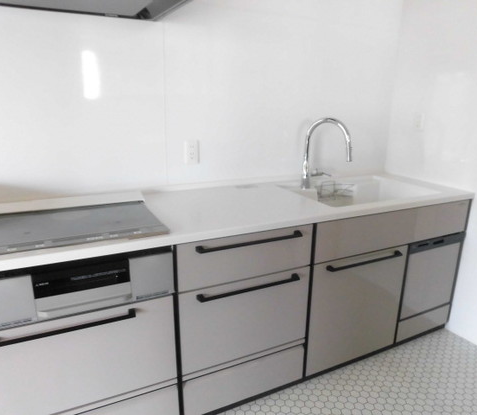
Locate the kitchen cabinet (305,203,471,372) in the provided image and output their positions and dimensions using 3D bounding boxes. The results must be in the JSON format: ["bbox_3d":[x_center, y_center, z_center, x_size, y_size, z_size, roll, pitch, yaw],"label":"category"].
[{"bbox_3d":[0.667,0.325,2.257,1.049,0.802,0.604,-7,18,-25],"label":"kitchen cabinet"}]

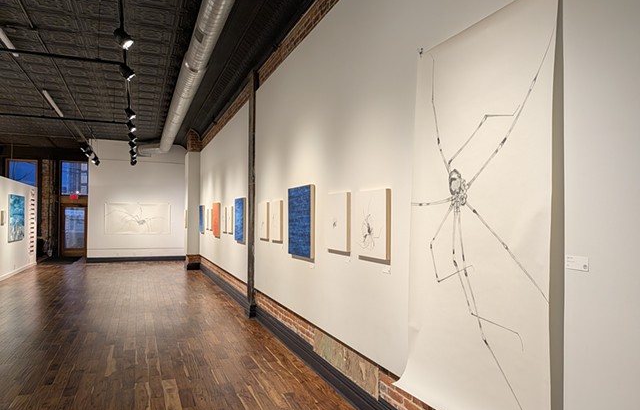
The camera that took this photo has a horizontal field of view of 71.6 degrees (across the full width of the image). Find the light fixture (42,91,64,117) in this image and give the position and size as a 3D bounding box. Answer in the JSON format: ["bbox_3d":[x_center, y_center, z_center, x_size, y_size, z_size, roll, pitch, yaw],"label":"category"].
[{"bbox_3d":[-6.345,-2.395,10.606,0.110,0.080,2.480,1,-2,-22],"label":"light fixture"}]

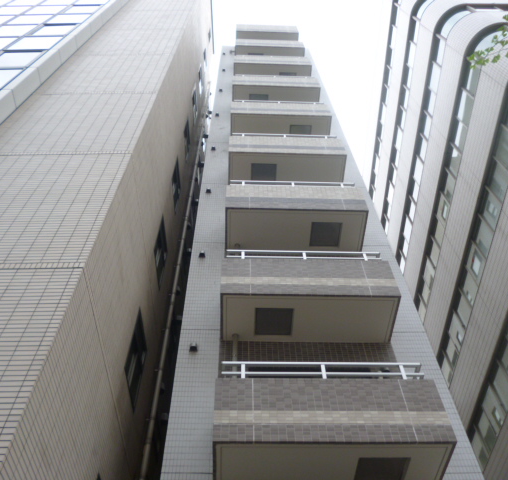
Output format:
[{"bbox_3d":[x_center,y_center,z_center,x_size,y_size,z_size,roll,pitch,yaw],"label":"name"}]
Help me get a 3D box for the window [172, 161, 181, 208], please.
[{"bbox_3d":[-2.272,-1.606,15.056,0.120,1.480,1.110,-1,-56,0],"label":"window"}]

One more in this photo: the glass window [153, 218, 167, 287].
[{"bbox_3d":[-2.218,0.291,12.258,0.120,1.480,1.110,-1,-56,0],"label":"glass window"}]

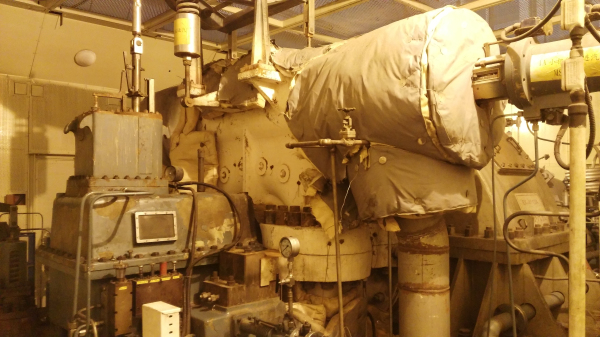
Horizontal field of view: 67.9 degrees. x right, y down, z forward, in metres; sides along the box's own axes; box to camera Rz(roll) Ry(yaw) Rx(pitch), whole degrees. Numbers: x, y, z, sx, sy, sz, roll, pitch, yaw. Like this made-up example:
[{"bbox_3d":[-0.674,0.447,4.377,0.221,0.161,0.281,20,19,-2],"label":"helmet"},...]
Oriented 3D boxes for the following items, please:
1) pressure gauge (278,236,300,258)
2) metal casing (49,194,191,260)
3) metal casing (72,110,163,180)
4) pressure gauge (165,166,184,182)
[{"bbox_3d":[-0.050,0.373,2.100,0.048,0.100,0.100,1,-2,-40],"label":"pressure gauge"},{"bbox_3d":[-1.198,0.352,2.940,0.600,0.370,0.770,2,-2,-44],"label":"metal casing"},{"bbox_3d":[-1.155,-0.126,2.849,0.425,0.400,0.320,2,-2,-44],"label":"metal casing"},{"bbox_3d":[-0.798,0.038,2.830,0.100,0.100,0.060,-1,-2,33],"label":"pressure gauge"}]

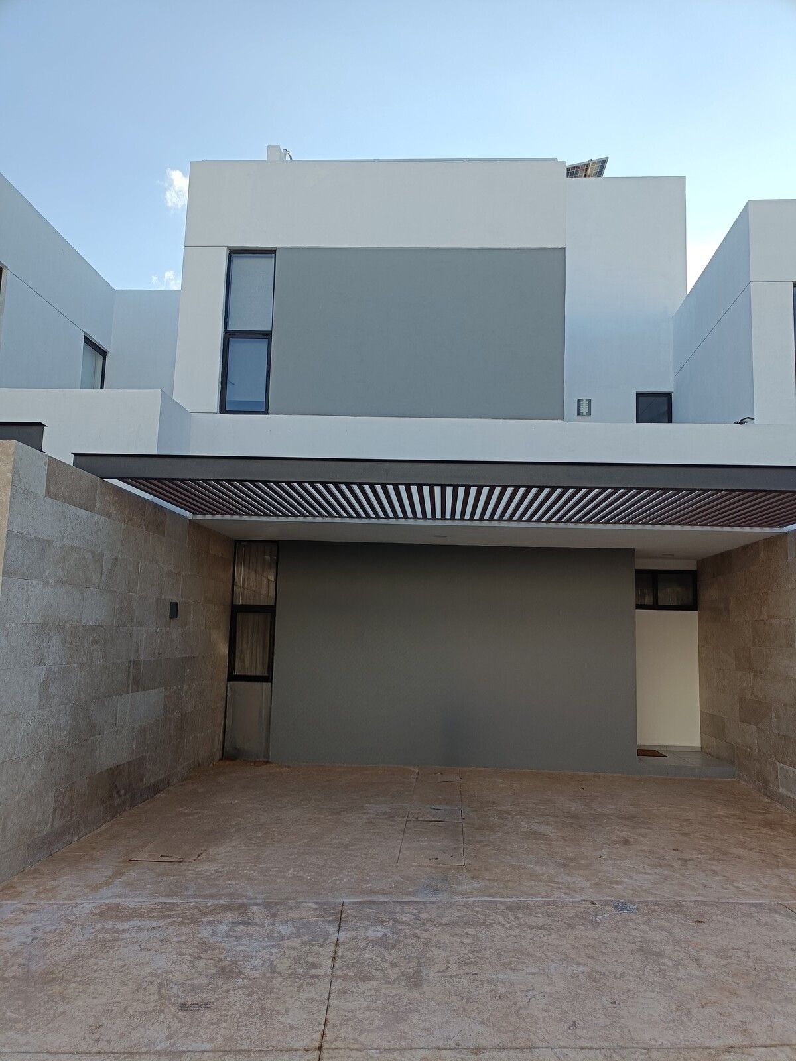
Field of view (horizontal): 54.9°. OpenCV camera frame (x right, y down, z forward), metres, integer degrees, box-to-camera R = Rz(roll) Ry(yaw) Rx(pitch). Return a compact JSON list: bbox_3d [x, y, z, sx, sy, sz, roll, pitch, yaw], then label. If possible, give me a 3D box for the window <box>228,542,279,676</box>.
[{"bbox_3d":[-1.883,1.052,9.983,0.590,1.810,0.080,1,-8,5],"label":"window"}]

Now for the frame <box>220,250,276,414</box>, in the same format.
[{"bbox_3d":[-1.725,-2.289,8.825,0.575,1.970,0.080,1,-8,5],"label":"frame"}]

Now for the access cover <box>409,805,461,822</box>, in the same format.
[{"bbox_3d":[0.344,2.652,7.093,0.500,0.040,0.500,1,-8,5],"label":"access cover"}]

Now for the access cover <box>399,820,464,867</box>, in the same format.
[{"bbox_3d":[0.284,2.546,6.231,0.500,0.040,1.270,1,-8,5],"label":"access cover"}]

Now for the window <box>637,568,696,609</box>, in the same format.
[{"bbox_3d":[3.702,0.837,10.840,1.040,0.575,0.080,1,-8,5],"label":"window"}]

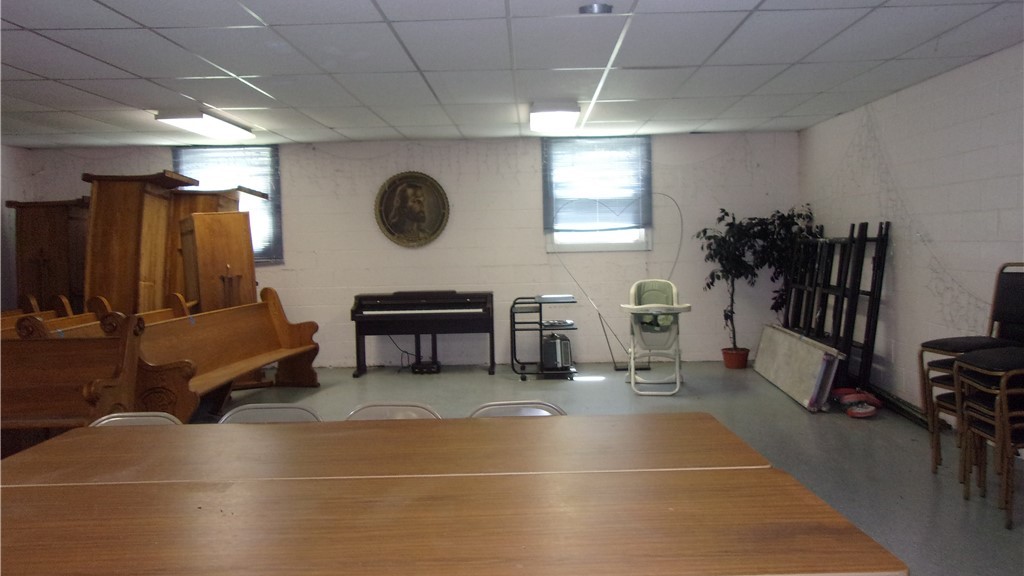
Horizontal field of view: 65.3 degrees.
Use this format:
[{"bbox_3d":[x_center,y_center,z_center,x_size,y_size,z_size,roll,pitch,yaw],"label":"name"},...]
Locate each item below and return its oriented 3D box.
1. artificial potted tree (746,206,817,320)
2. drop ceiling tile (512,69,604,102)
[{"bbox_3d":[2.717,-0.007,8.070,0.740,1.640,0.720,-1,3,1],"label":"artificial potted tree"},{"bbox_3d":[0.332,-1.469,5.820,0.605,0.020,1.209,-1,3,1],"label":"drop ceiling tile"}]

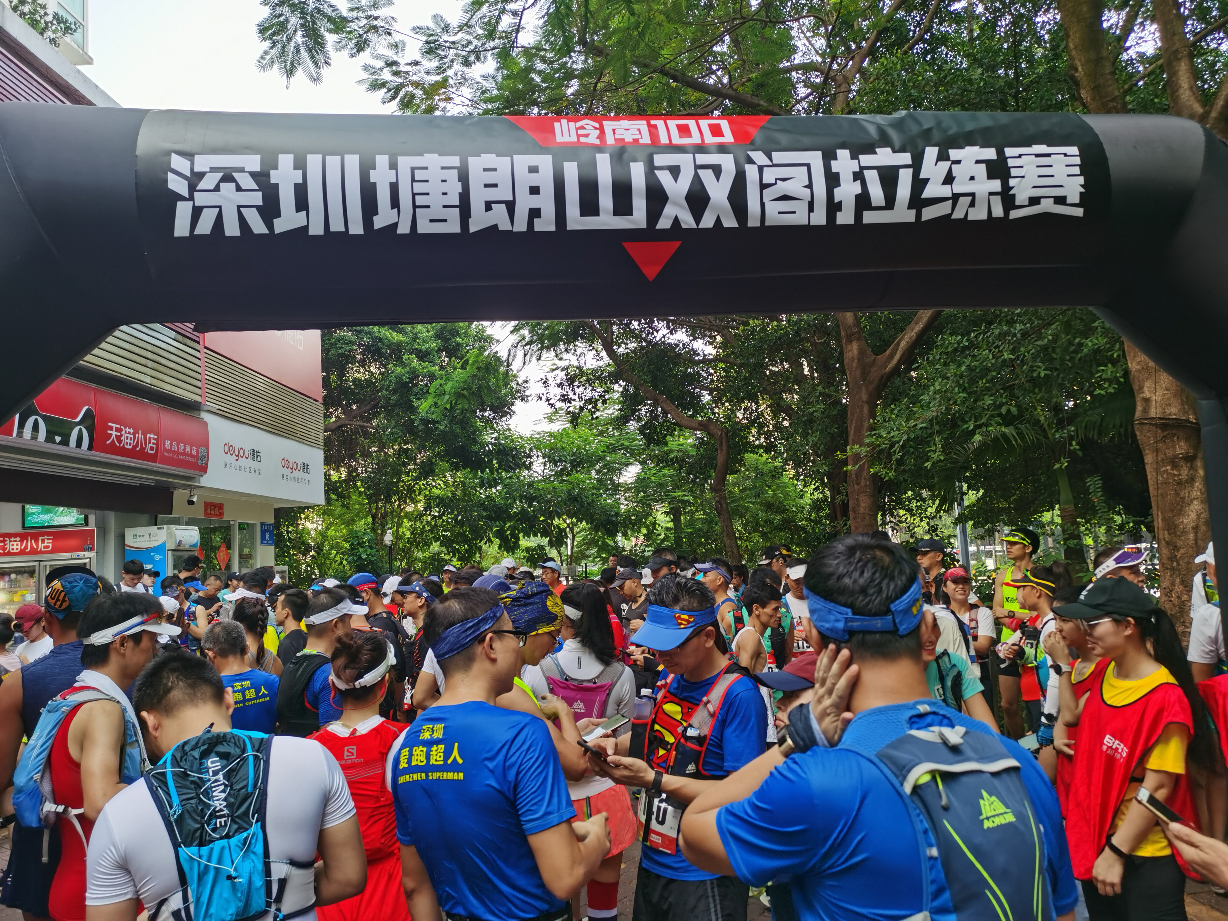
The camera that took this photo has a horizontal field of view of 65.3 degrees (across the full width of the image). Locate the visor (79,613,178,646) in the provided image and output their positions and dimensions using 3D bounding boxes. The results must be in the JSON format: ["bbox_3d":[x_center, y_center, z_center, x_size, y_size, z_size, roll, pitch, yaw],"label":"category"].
[{"bbox_3d":[-1.319,0.461,2.620,0.265,0.090,0.175,-1,-6,-40],"label":"visor"}]

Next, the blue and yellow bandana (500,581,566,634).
[{"bbox_3d":[-0.232,0.412,2.680,0.205,0.145,0.175,2,-7,-30],"label":"blue and yellow bandana"}]

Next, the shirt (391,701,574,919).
[{"bbox_3d":[-0.287,0.741,2.100,0.460,0.490,0.290,-8,-8,40],"label":"shirt"}]

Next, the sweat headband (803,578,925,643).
[{"bbox_3d":[0.377,0.216,1.460,0.175,0.085,0.260,-6,2,7],"label":"sweat headband"}]

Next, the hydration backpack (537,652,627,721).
[{"bbox_3d":[-0.119,0.901,3.550,0.310,0.370,0.200,-3,-7,8],"label":"hydration backpack"}]

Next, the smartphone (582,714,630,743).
[{"bbox_3d":[-0.026,0.770,2.760,0.155,0.009,0.075,-21,6,-29],"label":"smartphone"}]

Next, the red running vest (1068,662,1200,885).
[{"bbox_3d":[1.440,0.849,2.660,0.275,0.600,0.420,0,-7,-16],"label":"red running vest"}]

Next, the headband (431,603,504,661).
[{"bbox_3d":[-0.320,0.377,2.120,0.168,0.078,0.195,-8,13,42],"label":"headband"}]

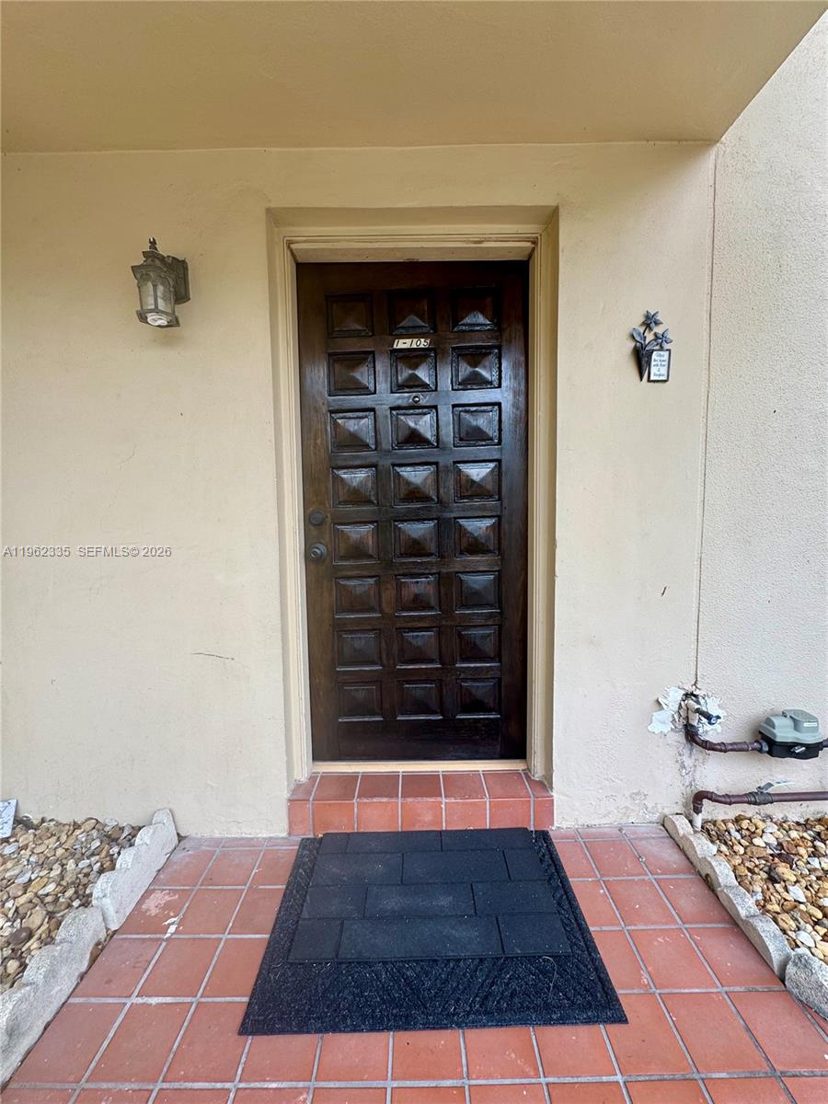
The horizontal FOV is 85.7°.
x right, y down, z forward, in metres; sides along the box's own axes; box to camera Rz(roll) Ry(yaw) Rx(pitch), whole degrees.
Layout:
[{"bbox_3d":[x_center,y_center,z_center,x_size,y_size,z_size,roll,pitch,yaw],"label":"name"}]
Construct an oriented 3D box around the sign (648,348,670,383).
[{"bbox_3d":[0.846,-0.640,1.540,0.071,0.106,0.012,-1,5,0],"label":"sign"}]

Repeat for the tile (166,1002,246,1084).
[{"bbox_3d":[-0.462,1.136,1.036,0.153,0.013,0.155,-1,6,0],"label":"tile"}]

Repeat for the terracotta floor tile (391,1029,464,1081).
[{"bbox_3d":[0.030,1.124,1.034,0.153,0.013,0.155,-1,6,0],"label":"terracotta floor tile"}]

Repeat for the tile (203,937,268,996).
[{"bbox_3d":[-0.474,1.148,1.233,0.156,0.014,0.159,-2,6,0],"label":"tile"}]

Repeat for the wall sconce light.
[{"bbox_3d":[-0.812,-0.865,1.430,0.144,0.248,0.175,-1,5,0],"label":"wall sconce light"}]

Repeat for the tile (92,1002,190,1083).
[{"bbox_3d":[-0.626,1.140,1.037,0.153,0.013,0.155,-1,6,0],"label":"tile"}]

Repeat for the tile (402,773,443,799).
[{"bbox_3d":[0.029,0.933,1.771,0.156,0.014,0.166,-2,6,0],"label":"tile"}]

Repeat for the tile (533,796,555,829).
[{"bbox_3d":[0.485,0.978,1.681,0.074,0.127,0.014,-1,5,0],"label":"tile"}]

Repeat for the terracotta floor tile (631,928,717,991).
[{"bbox_3d":[0.689,1.096,1.202,0.154,0.012,0.154,-1,5,0],"label":"terracotta floor tile"}]

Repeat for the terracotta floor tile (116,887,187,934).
[{"bbox_3d":[-0.809,1.139,1.405,0.156,0.014,0.159,-2,6,0],"label":"terracotta floor tile"}]

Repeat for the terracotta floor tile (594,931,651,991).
[{"bbox_3d":[0.522,1.095,1.198,0.154,0.014,0.156,-1,5,0],"label":"terracotta floor tile"}]

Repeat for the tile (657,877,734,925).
[{"bbox_3d":[0.851,1.071,1.364,0.153,0.013,0.155,-1,6,0],"label":"tile"}]

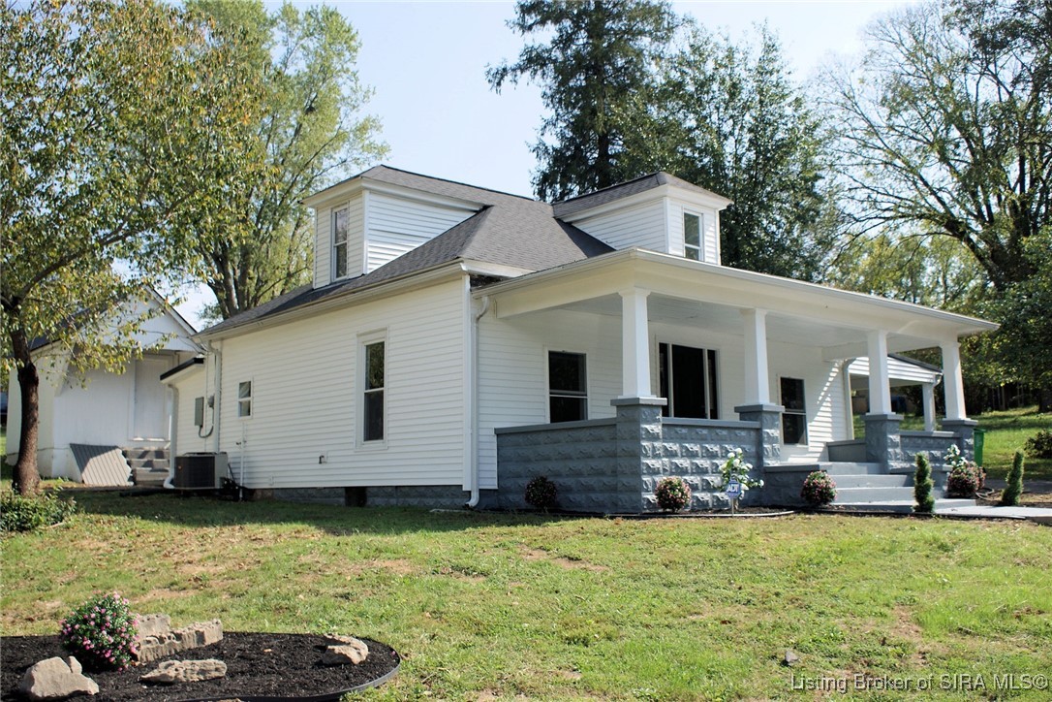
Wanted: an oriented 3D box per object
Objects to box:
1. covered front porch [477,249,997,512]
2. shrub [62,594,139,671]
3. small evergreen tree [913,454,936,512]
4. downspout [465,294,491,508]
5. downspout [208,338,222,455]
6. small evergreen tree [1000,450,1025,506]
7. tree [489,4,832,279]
[{"bbox_3d":[3.917,0.797,16.706,9.450,3.270,3.370,6,-10,-41],"label":"covered front porch"},{"bbox_3d":[-2.414,1.586,5.950,0.440,0.440,0.440,6,-10,-41],"label":"shrub"},{"bbox_3d":[4.907,1.616,12.950,0.280,0.740,0.280,6,-10,-41],"label":"small evergreen tree"},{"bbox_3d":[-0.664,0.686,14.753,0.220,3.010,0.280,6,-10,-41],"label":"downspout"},{"bbox_3d":[-6.166,1.322,20.868,0.160,3.070,0.140,6,-10,-41],"label":"downspout"},{"bbox_3d":[7.080,1.853,15.300,0.340,0.820,0.340,6,-10,-41],"label":"small evergreen tree"},{"bbox_3d":[4.847,-4.882,38.000,12.000,15.300,11.000,-2,-7,7],"label":"tree"}]

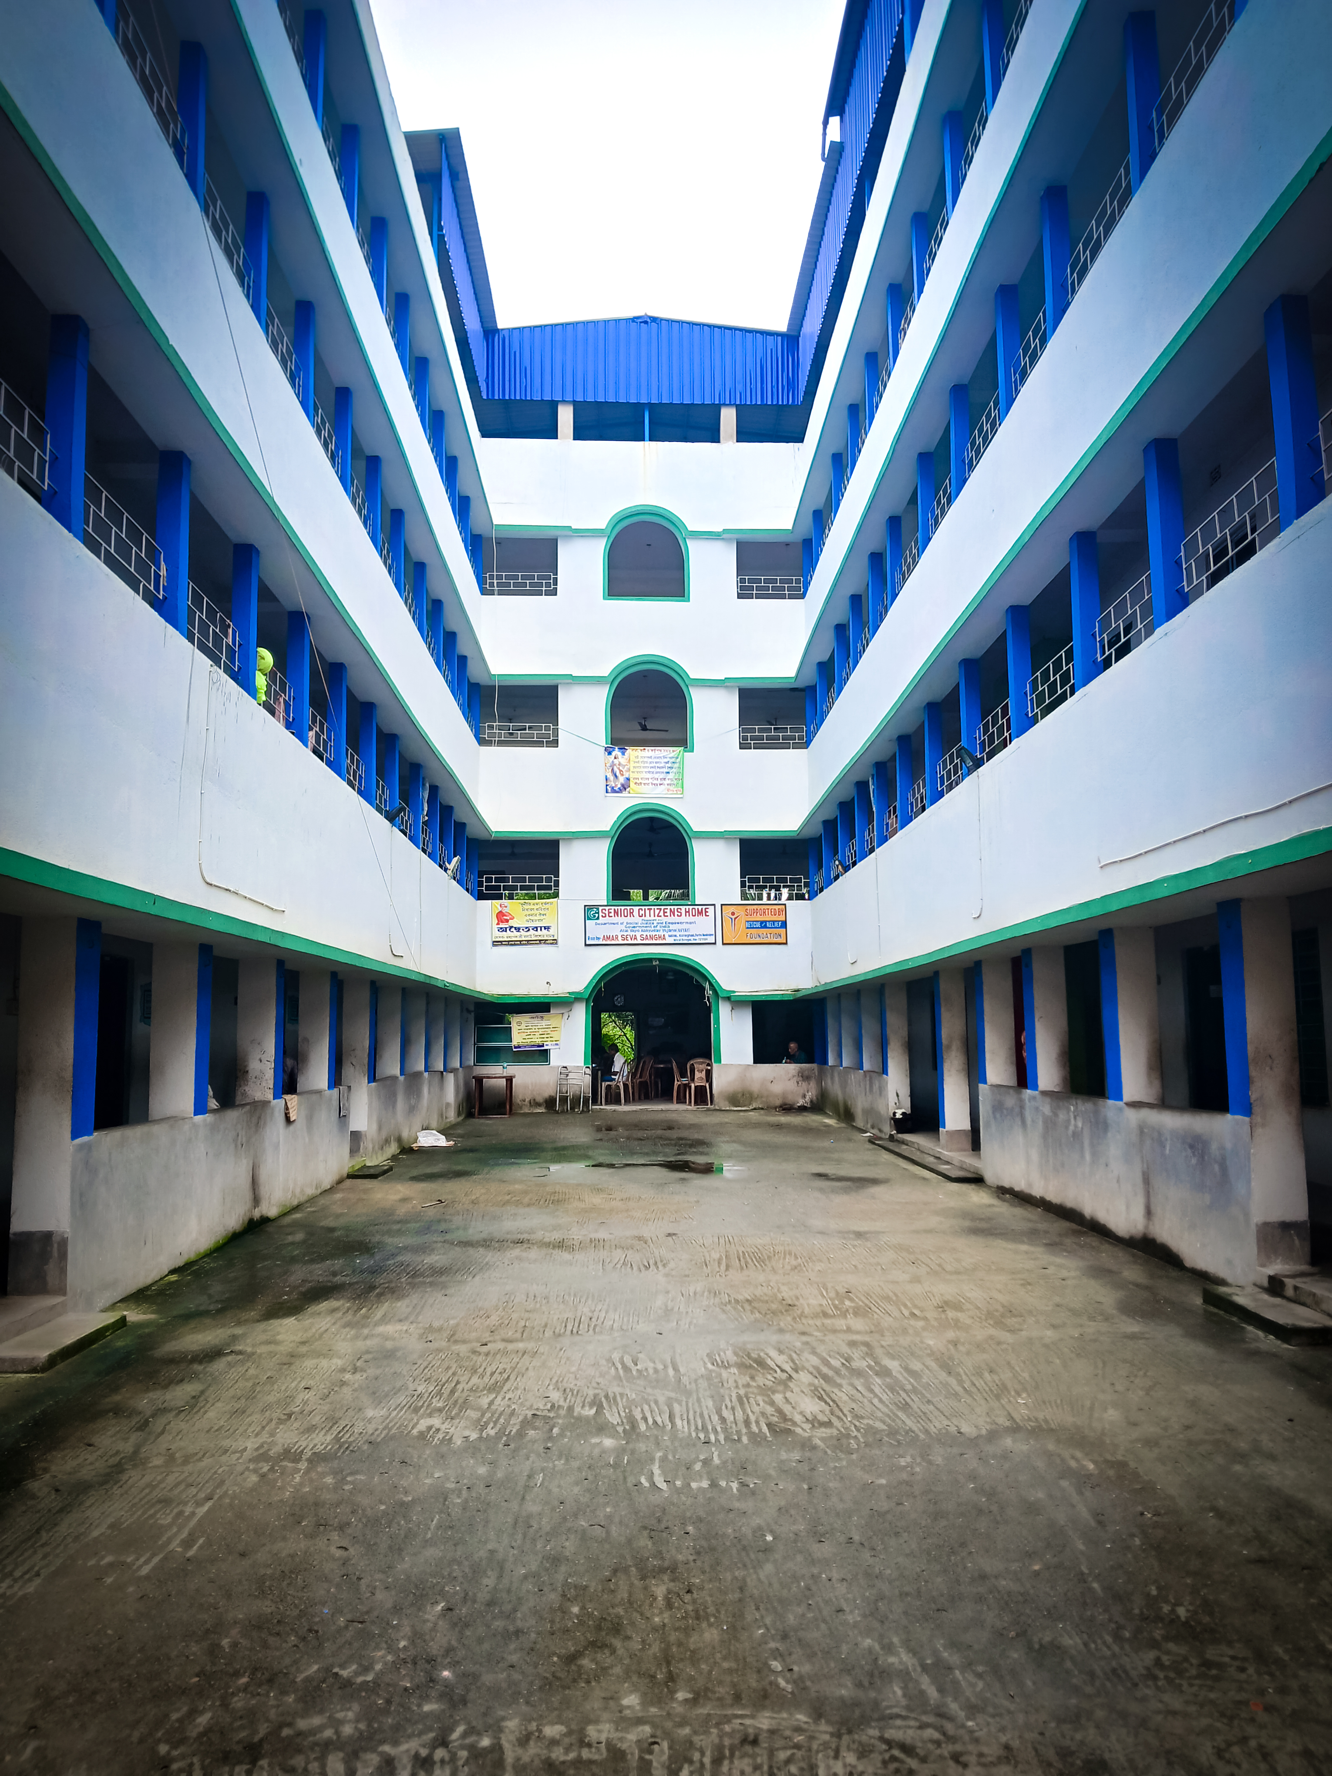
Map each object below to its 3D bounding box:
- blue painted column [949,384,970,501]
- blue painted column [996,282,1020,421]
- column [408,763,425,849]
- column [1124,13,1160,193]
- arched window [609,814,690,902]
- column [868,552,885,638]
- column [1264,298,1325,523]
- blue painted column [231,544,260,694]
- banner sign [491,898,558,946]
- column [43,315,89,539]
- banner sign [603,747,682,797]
[{"bbox_3d":[3.222,-4.856,14.560,0.170,1.340,0.185,0,-7,-1],"label":"blue painted column"},{"bbox_3d":[3.268,-5.072,12.693,0.170,1.340,0.185,0,-7,-1],"label":"blue painted column"},{"bbox_3d":[-3.518,-1.119,18.761,0.157,1.246,0.157,-1,-7,-1],"label":"column"},{"bbox_3d":[3.352,-5.456,9.374,0.170,1.340,0.185,0,-7,-1],"label":"column"},{"bbox_3d":[-0.285,-0.553,24.892,1.523,1.659,0.180,0,-7,-5],"label":"arched window"},{"bbox_3d":[2.925,-4.027,18.541,0.155,1.220,0.155,0,-7,-1],"label":"column"},{"bbox_3d":[3.427,-2.583,7.258,0.170,1.245,0.185,0,-7,-1],"label":"column"},{"bbox_3d":[-3.315,-2.085,10.493,0.157,1.210,0.157,-1,-7,-1],"label":"blue painted column"},{"bbox_3d":[-2.578,0.644,24.470,1.208,0.868,0.030,0,-7,-5],"label":"banner sign"},{"bbox_3d":[-3.235,-2.459,7.202,0.157,1.233,0.157,-1,-7,-1],"label":"column"},{"bbox_3d":[-0.419,-2.265,26.171,1.551,1.010,0.030,0,-7,-1],"label":"banner sign"}]

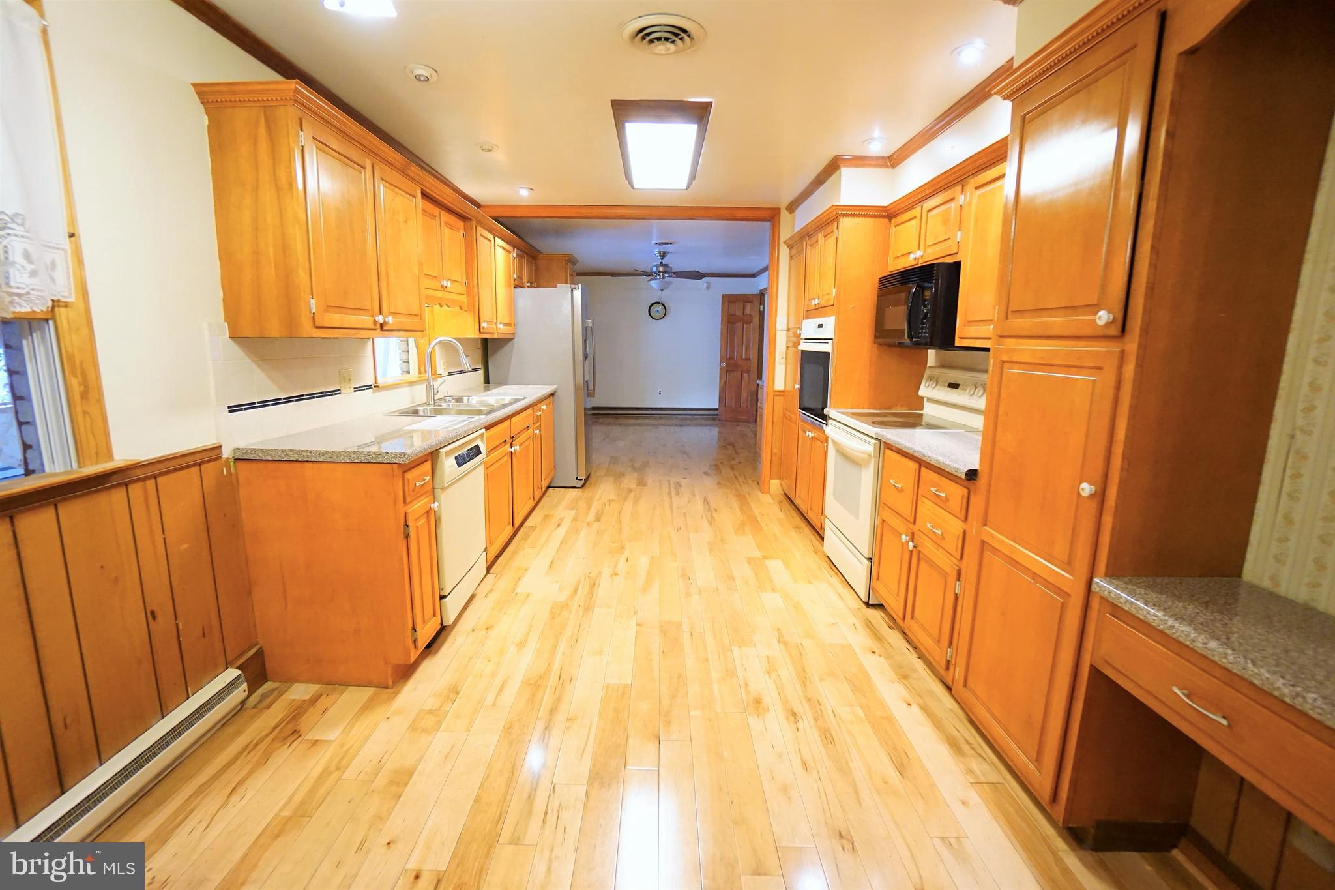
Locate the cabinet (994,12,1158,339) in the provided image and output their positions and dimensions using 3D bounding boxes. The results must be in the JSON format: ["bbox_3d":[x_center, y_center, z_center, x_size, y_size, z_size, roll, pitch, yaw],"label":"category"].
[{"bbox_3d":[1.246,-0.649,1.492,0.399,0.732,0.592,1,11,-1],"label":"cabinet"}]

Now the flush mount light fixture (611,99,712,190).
[{"bbox_3d":[-0.035,-1.666,3.202,0.468,0.070,1.301,1,11,-1],"label":"flush mount light fixture"}]

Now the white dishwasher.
[{"bbox_3d":[-1.260,0.377,2.665,0.579,0.838,0.619,1,11,-1],"label":"white dishwasher"}]

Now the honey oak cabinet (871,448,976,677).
[{"bbox_3d":[1.306,0.455,2.337,0.594,0.818,0.772,0,10,-1],"label":"honey oak cabinet"}]

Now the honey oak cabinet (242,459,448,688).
[{"bbox_3d":[-1.266,0.472,2.239,0.594,0.878,0.323,0,10,-1],"label":"honey oak cabinet"}]

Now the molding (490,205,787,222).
[{"bbox_3d":[-0.303,-1.909,4.568,2.461,0.101,0.060,1,11,-1],"label":"molding"}]

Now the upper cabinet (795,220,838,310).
[{"bbox_3d":[1.265,-1.200,3.781,0.505,0.579,0.838,1,11,-1],"label":"upper cabinet"}]

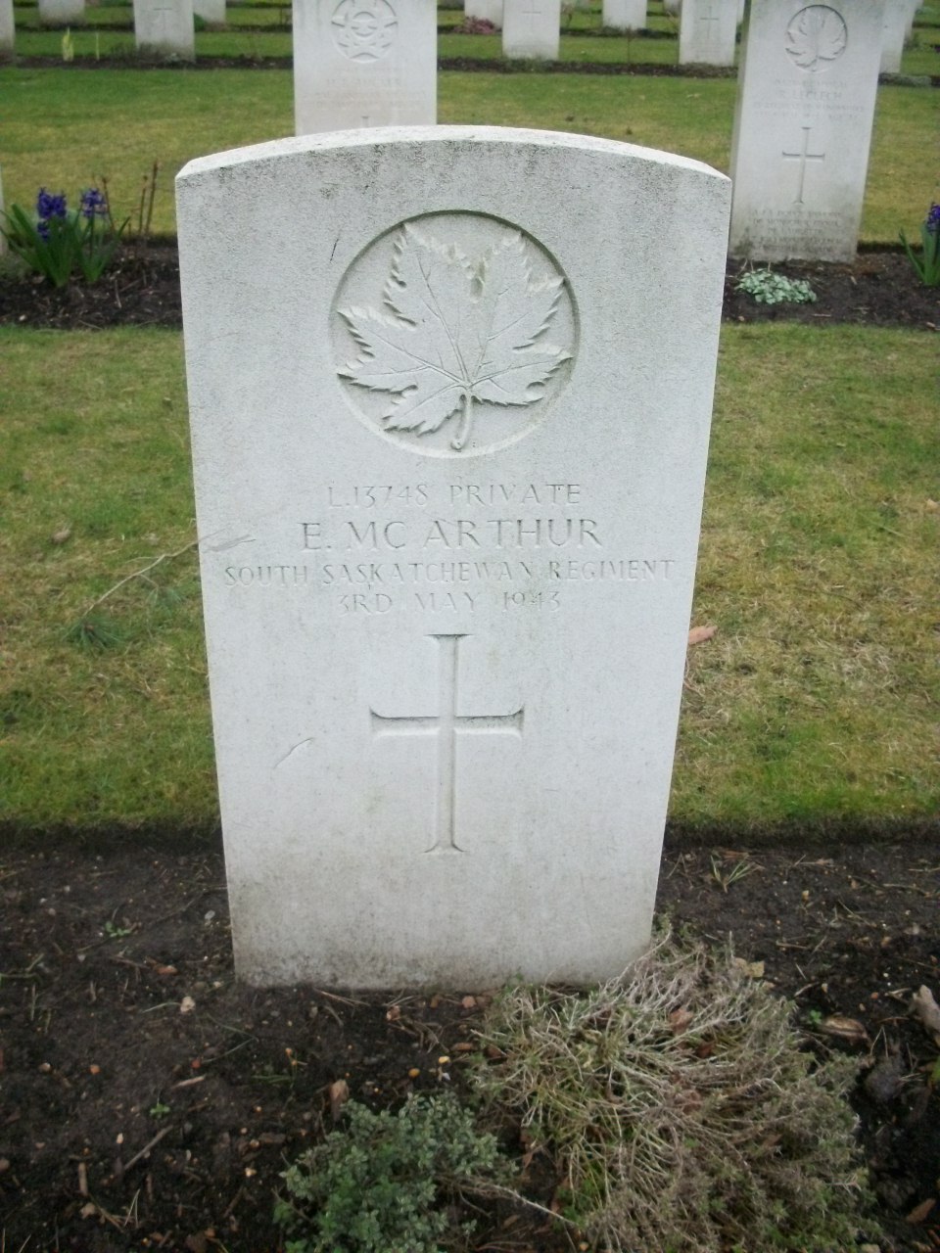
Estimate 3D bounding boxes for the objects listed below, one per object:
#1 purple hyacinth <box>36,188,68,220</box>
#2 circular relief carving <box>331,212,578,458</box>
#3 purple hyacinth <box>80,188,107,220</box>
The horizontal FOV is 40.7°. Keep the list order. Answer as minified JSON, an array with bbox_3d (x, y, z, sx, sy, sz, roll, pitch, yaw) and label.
[{"bbox_3d":[-1.047,-1.057,3.170,0.075,0.078,0.068,-1,27,-5],"label":"purple hyacinth"},{"bbox_3d":[-0.011,-0.205,0.894,0.175,0.176,0.018,-1,27,-5],"label":"circular relief carving"},{"bbox_3d":[-0.948,-1.064,3.190,0.064,0.077,0.062,-1,27,-5],"label":"purple hyacinth"}]

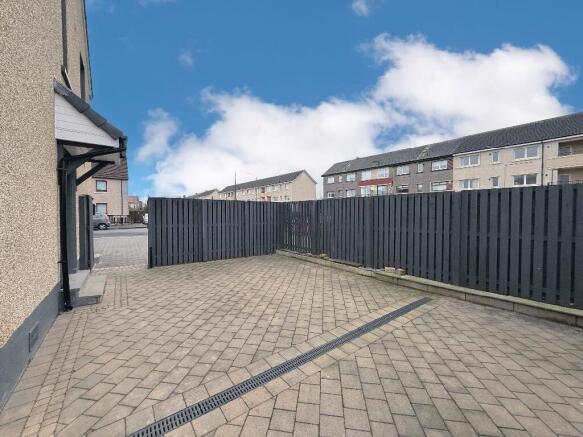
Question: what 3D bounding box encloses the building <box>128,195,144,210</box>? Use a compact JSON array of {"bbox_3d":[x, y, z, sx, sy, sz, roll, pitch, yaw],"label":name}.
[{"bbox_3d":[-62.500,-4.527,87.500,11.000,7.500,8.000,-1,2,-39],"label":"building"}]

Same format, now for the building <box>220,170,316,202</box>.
[{"bbox_3d":[-10.000,-5.860,70.300,7.800,11.000,42.300,-1,2,-39],"label":"building"}]

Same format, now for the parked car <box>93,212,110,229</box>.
[{"bbox_3d":[-17.200,0.234,19.100,3.950,1.480,1.700,-1,2,-41],"label":"parked car"}]

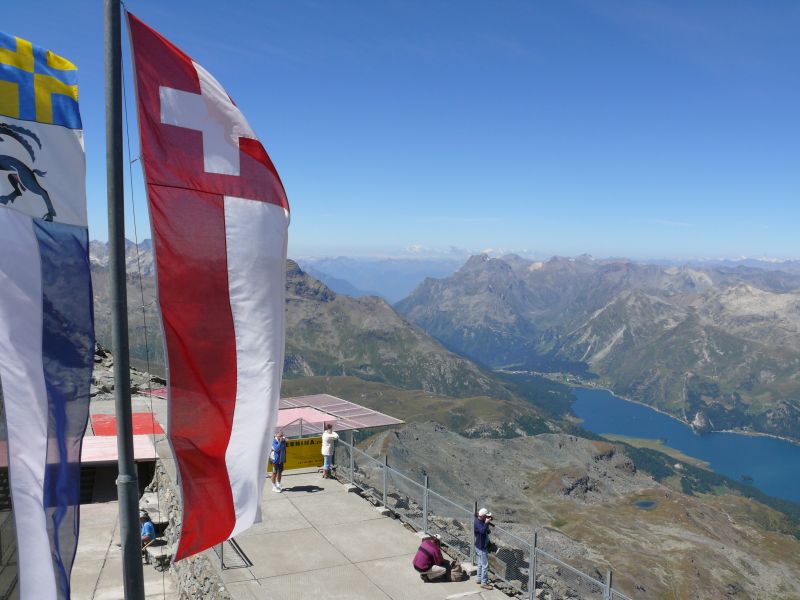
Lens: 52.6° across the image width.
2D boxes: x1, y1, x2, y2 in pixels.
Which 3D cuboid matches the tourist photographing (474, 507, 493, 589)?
[{"bbox_3d":[1.790,5.216,17.094,0.430,1.730,0.500,0,4,-5],"label":"tourist photographing"}]

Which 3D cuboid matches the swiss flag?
[{"bbox_3d":[-1.080,-0.070,4.700,0.950,2.970,0.300,-2,5,-34],"label":"swiss flag"}]

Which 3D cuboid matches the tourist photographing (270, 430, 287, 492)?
[{"bbox_3d":[-3.534,4.714,23.682,0.500,1.740,0.430,-3,5,-43],"label":"tourist photographing"}]

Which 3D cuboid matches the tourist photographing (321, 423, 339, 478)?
[{"bbox_3d":[-2.188,4.670,25.140,0.500,1.660,0.380,3,5,33],"label":"tourist photographing"}]

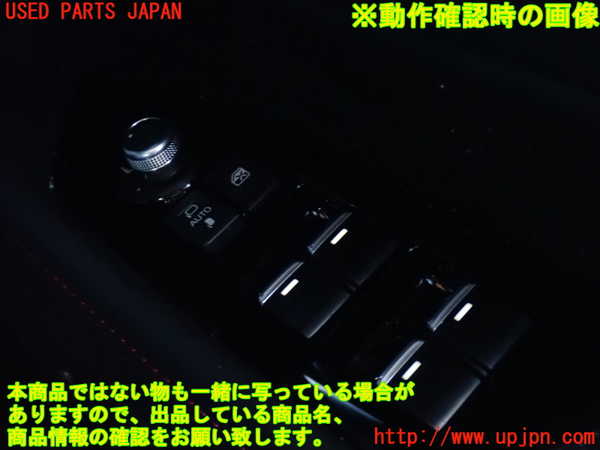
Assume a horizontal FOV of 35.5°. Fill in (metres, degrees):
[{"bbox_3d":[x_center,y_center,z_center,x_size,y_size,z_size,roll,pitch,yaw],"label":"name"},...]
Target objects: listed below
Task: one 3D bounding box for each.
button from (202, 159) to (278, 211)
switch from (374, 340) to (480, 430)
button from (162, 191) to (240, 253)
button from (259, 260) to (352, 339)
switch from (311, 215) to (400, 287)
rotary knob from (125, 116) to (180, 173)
[{"bbox_3d":[-0.022,-0.014,0.353,0.019,0.006,0.024,-44,51,-19],"label":"button"},{"bbox_3d":[0.042,0.052,0.298,0.022,0.009,0.024,-44,50,-19],"label":"switch"},{"bbox_3d":[-0.036,-0.001,0.346,0.020,0.006,0.024,-44,51,-19],"label":"button"},{"bbox_3d":[0.002,0.026,0.311,0.021,0.008,0.024,-44,51,-19],"label":"button"},{"bbox_3d":[0.019,0.009,0.319,0.021,0.008,0.024,-44,51,-19],"label":"switch"},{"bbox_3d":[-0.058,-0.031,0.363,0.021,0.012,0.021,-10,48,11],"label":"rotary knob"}]

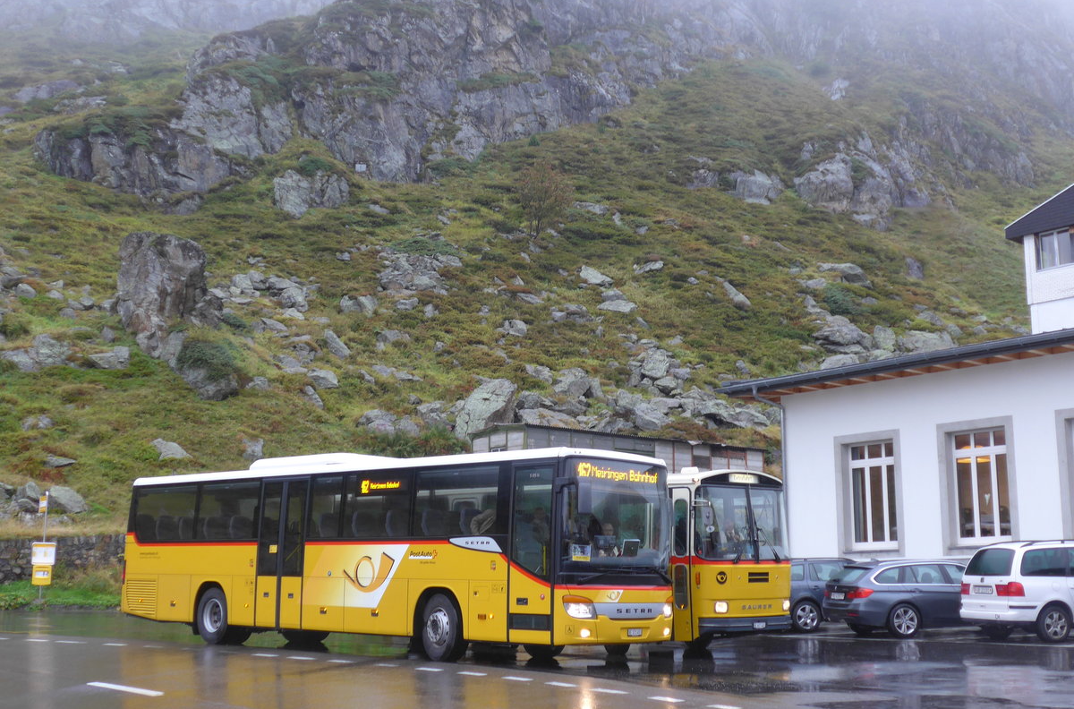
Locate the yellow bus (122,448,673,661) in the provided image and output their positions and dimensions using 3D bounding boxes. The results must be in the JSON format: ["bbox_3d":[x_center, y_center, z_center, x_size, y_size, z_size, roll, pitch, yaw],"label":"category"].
[{"bbox_3d":[-3.064,3.485,24.145,12.130,3.330,2.550,-8,-11,43],"label":"yellow bus"}]

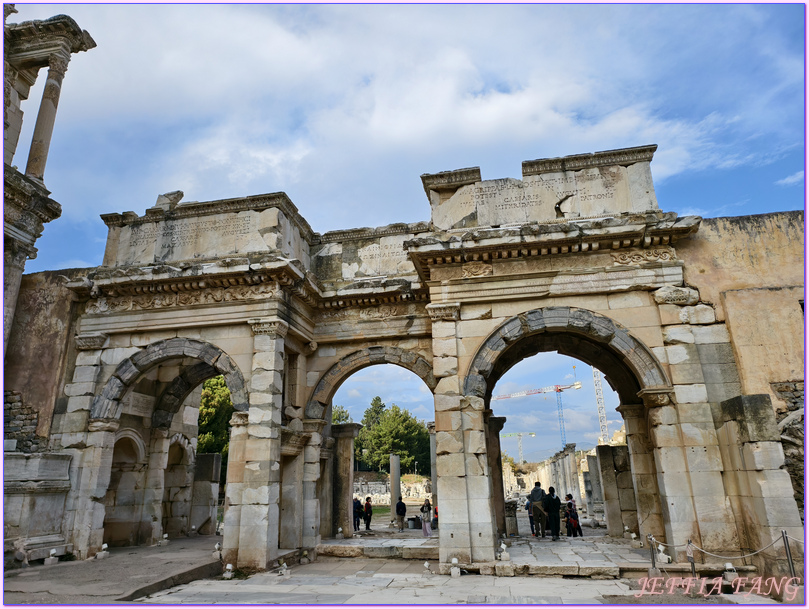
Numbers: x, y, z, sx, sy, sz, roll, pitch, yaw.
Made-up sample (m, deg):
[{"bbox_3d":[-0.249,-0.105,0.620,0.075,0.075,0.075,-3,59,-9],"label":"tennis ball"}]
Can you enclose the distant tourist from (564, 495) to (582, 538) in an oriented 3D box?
[{"bbox_3d":[5.901,7.399,18.848,0.550,1.410,0.420,0,-17,-8],"label":"distant tourist"}]

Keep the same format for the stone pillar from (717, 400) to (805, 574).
[{"bbox_3d":[8.440,4.177,12.694,0.780,3.850,1.400,-5,-18,10],"label":"stone pillar"}]

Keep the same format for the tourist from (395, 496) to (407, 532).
[{"bbox_3d":[-0.182,10.620,27.200,0.520,1.700,0.330,-4,-17,6],"label":"tourist"}]

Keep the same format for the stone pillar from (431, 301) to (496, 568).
[{"bbox_3d":[1.449,3.179,14.130,1.410,6.500,0.850,-5,-19,10],"label":"stone pillar"}]

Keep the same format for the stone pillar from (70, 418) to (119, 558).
[{"bbox_3d":[-8.802,5.215,15.456,0.700,3.720,0.750,-5,-19,10],"label":"stone pillar"}]

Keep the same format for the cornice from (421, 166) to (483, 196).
[{"bbox_3d":[1.462,-3.666,16.495,1.800,0.460,1.000,-5,-19,10],"label":"cornice"}]

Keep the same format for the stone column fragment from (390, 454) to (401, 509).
[{"bbox_3d":[-0.498,10.301,30.251,0.570,3.700,0.570,-5,-18,10],"label":"stone column fragment"}]

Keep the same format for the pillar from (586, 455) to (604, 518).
[{"bbox_3d":[11.988,11.409,33.932,0.800,3.650,0.750,-5,-18,10],"label":"pillar"}]

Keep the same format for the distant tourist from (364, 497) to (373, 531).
[{"bbox_3d":[-1.926,11.041,28.419,0.400,1.650,0.500,-1,-19,0],"label":"distant tourist"}]

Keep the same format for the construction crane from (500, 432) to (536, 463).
[{"bbox_3d":[63.163,98.394,342.782,42.000,34.000,4.000,-12,-21,30],"label":"construction crane"}]

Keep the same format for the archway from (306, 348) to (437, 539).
[{"bbox_3d":[-0.862,4.829,18.951,5.200,6.657,0.900,-5,-17,9],"label":"archway"}]

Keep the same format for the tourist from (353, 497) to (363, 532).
[{"bbox_3d":[-2.592,11.287,28.964,0.550,1.700,0.380,11,-22,-34],"label":"tourist"}]

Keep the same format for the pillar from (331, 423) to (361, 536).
[{"bbox_3d":[-2.179,6.620,20.382,0.920,4.050,0.900,-5,-18,10],"label":"pillar"}]

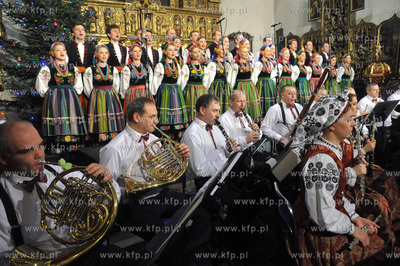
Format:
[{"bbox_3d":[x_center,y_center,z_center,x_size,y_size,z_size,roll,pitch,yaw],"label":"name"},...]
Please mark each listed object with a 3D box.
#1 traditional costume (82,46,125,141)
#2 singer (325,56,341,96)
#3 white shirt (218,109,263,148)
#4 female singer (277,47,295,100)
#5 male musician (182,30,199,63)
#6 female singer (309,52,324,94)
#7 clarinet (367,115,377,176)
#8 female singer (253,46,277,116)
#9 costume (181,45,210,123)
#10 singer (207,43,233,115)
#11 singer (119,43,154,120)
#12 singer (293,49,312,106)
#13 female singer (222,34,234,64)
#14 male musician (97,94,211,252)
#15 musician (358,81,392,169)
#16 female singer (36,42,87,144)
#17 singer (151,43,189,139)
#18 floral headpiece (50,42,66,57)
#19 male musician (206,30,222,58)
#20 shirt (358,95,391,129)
[{"bbox_3d":[-1.432,-0.587,4.920,0.580,1.470,0.470,-7,11,-28],"label":"traditional costume"},{"bbox_3d":[3.400,-1.163,8.336,0.540,1.660,0.430,-5,10,-18],"label":"singer"},{"bbox_3d":[0.404,-0.005,3.250,0.470,0.530,0.400,-9,12,-35],"label":"white shirt"},{"bbox_3d":[1.836,-1.053,6.870,0.570,1.470,0.460,-6,10,-24],"label":"female singer"},{"bbox_3d":[-0.126,-1.194,6.696,0.540,1.780,0.360,-8,11,-32],"label":"male musician"},{"bbox_3d":[2.912,-1.218,8.119,0.560,1.560,0.500,-6,9,-24],"label":"female singer"},{"bbox_3d":[1.625,0.118,3.050,0.070,0.620,0.070,-1,8,10],"label":"clarinet"},{"bbox_3d":[1.350,-0.905,6.424,0.580,1.680,0.520,-7,9,-28],"label":"female singer"},{"bbox_3d":[-0.069,-0.675,5.440,0.580,1.580,0.540,-6,9,-27],"label":"costume"},{"bbox_3d":[0.382,-0.823,5.770,0.580,1.470,0.460,-7,11,-30],"label":"singer"},{"bbox_3d":[-0.943,-0.572,4.989,0.600,1.580,0.540,-7,9,-28],"label":"singer"},{"bbox_3d":[2.319,-1.133,7.370,0.560,1.470,0.460,-6,10,-24],"label":"singer"},{"bbox_3d":[0.582,-1.125,6.614,0.560,1.680,0.500,-7,9,-28],"label":"female singer"},{"bbox_3d":[-0.272,0.401,2.240,0.820,1.290,0.620,3,9,35],"label":"male musician"},{"bbox_3d":[2.799,-0.149,5.241,0.550,1.300,0.740,-4,8,-10],"label":"musician"},{"bbox_3d":[-2.051,-0.501,4.846,0.700,1.680,0.580,-7,9,-30],"label":"female singer"},{"bbox_3d":[-0.443,-0.604,5.156,0.580,1.660,0.470,-8,11,-33],"label":"singer"},{"bbox_3d":[-2.000,-1.177,4.550,0.200,0.190,0.200,-9,11,-40],"label":"floral headpiece"},{"bbox_3d":[0.364,-1.220,6.727,0.330,1.770,0.520,6,12,44],"label":"male musician"},{"bbox_3d":[2.795,-0.339,5.200,0.540,0.580,0.360,-4,8,-12],"label":"shirt"}]

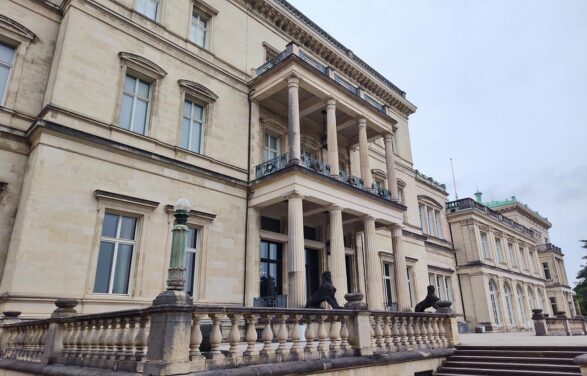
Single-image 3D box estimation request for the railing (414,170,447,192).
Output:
[{"bbox_3d":[16.759,-1.008,48.258,0.250,1.062,9.457,-20,-27,41],"label":"railing"}]

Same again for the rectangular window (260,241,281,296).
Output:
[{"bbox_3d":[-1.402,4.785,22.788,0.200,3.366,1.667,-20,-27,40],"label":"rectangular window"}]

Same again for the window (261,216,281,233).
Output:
[{"bbox_3d":[-1.500,2.547,26.556,0.150,0.965,1.785,-20,-27,41],"label":"window"}]

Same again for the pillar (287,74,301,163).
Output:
[{"bbox_3d":[0.050,-4.106,24.425,0.772,6.224,0.772,-1,-20,0],"label":"pillar"}]

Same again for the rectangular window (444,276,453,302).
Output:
[{"bbox_3d":[19.861,13.116,49.119,0.250,3.850,1.650,-20,-27,41],"label":"rectangular window"}]

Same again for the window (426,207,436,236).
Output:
[{"bbox_3d":[17.938,4.421,50.402,0.250,3.850,1.700,-20,-27,41],"label":"window"}]

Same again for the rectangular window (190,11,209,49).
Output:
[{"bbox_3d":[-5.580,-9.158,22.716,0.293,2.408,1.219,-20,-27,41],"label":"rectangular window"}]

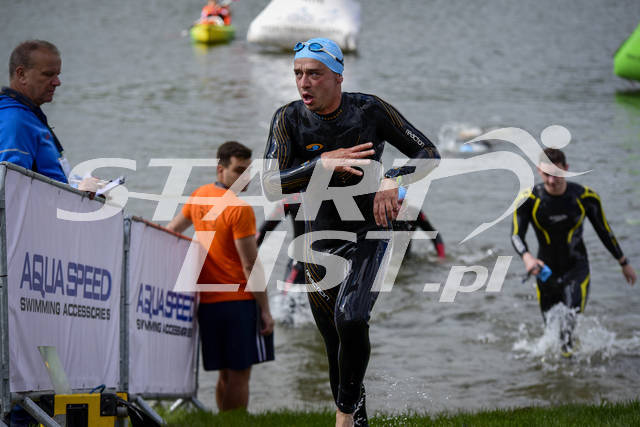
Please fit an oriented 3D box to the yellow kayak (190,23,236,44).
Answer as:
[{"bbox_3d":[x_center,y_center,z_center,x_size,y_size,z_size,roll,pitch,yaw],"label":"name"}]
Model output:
[{"bbox_3d":[-1.949,-3.282,48.500,0.760,0.380,3.400,0,7,1],"label":"yellow kayak"}]

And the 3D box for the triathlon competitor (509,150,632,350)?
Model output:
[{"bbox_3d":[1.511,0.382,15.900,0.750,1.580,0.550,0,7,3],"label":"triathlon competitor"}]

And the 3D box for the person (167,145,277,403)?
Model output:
[{"bbox_3d":[-0.567,0.427,15.200,0.580,1.700,0.480,5,9,37],"label":"person"}]

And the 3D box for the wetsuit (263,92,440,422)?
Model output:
[{"bbox_3d":[0.116,0.187,9.800,0.640,1.270,0.580,2,7,14],"label":"wetsuit"}]

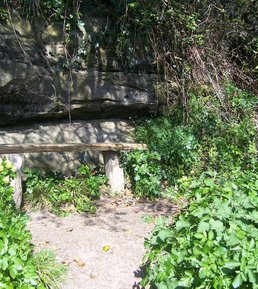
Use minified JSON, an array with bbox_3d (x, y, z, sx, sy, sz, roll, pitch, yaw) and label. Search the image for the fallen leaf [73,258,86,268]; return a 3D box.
[{"bbox_3d":[-0.237,0.575,1.940,0.050,0.018,0.080,-4,8,-27],"label":"fallen leaf"}]

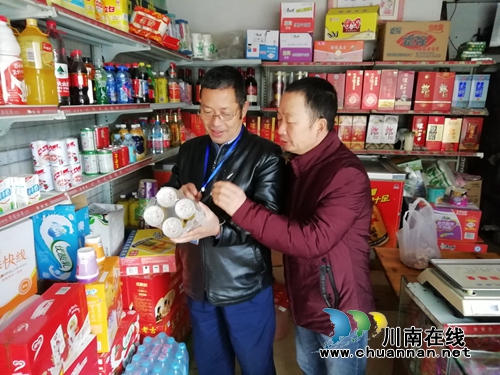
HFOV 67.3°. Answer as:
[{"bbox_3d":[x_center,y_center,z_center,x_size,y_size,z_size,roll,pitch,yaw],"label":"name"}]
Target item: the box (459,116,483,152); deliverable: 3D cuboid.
[{"bbox_3d":[1.803,-0.439,3.092,0.147,0.267,0.110,2,13,7],"label":"box"}]

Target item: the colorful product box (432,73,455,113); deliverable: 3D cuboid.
[{"bbox_3d":[1.530,-0.759,3.001,0.139,0.299,0.115,2,13,7],"label":"colorful product box"}]

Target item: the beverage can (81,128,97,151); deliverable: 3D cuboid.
[{"bbox_3d":[-0.794,-0.236,1.857,0.066,0.107,0.066,1,13,0],"label":"beverage can"}]

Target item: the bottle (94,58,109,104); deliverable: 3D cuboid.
[{"bbox_3d":[-0.768,-0.546,1.940,0.064,0.220,0.064,3,13,10],"label":"bottle"}]

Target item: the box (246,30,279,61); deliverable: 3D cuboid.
[{"bbox_3d":[0.098,-1.151,3.085,0.258,0.220,0.260,0,13,-2],"label":"box"}]

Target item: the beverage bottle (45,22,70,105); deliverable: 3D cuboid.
[{"bbox_3d":[-0.777,-0.495,1.512,0.088,0.325,0.088,2,13,7],"label":"beverage bottle"}]

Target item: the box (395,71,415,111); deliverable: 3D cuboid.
[{"bbox_3d":[1.242,-0.776,3.040,0.121,0.302,0.105,2,13,7],"label":"box"}]

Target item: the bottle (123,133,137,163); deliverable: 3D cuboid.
[{"bbox_3d":[-0.689,-0.224,2.160,0.064,0.165,0.064,3,13,10],"label":"bottle"}]

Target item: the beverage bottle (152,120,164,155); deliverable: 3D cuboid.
[{"bbox_3d":[-0.611,-0.333,2.500,0.067,0.212,0.067,3,13,10],"label":"beverage bottle"}]

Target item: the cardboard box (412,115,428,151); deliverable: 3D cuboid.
[{"bbox_3d":[1.388,-0.447,3.102,0.111,0.271,0.095,2,13,7],"label":"cardboard box"}]

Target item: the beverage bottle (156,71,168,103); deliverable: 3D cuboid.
[{"bbox_3d":[-0.615,-0.701,2.642,0.071,0.217,0.071,2,13,7],"label":"beverage bottle"}]

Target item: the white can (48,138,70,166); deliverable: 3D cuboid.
[{"bbox_3d":[-0.769,-0.140,1.512,0.064,0.104,0.064,1,13,0],"label":"white can"}]

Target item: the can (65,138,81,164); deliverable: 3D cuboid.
[{"bbox_3d":[-0.750,-0.156,1.585,0.064,0.104,0.064,1,13,0],"label":"can"}]

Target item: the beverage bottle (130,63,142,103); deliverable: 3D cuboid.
[{"bbox_3d":[-0.682,-0.629,2.260,0.064,0.226,0.064,3,13,10],"label":"beverage bottle"}]

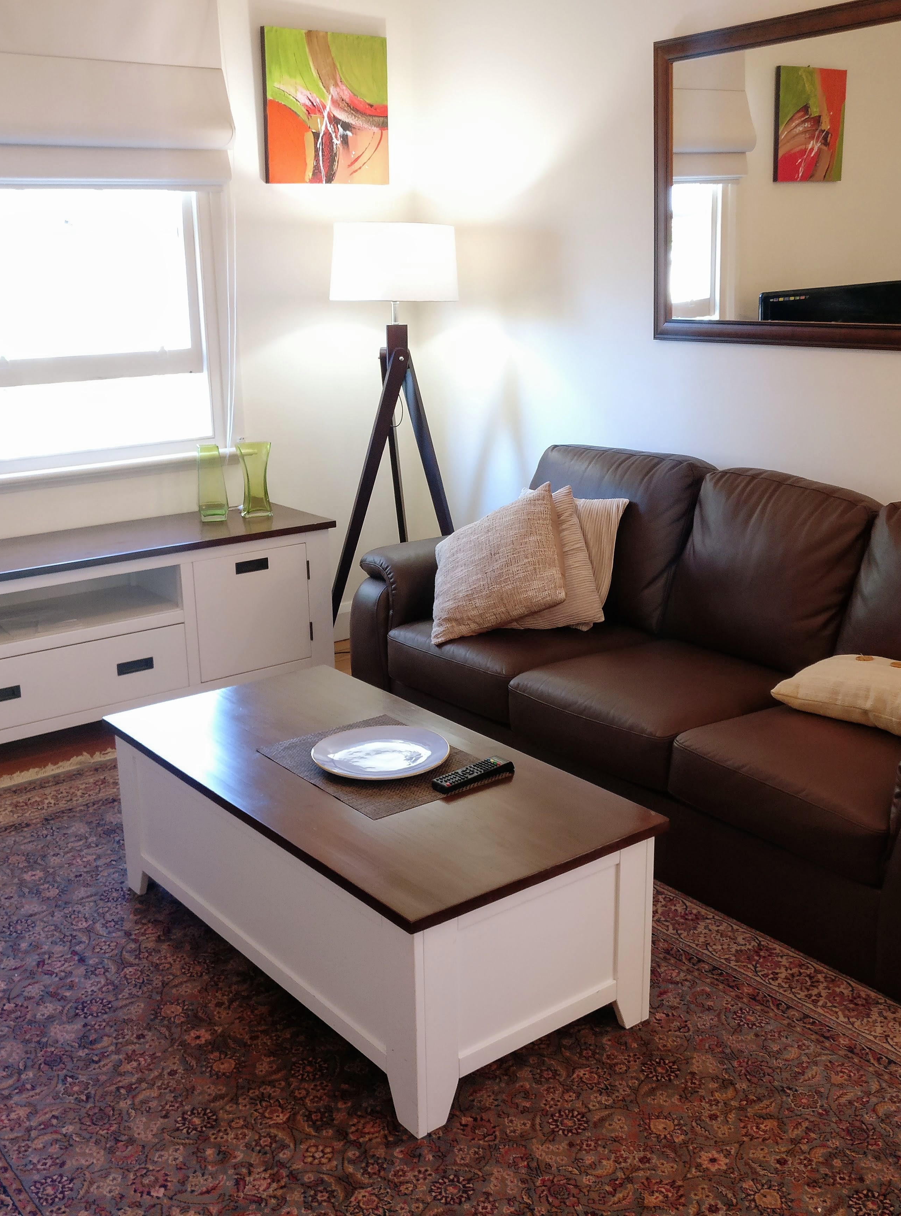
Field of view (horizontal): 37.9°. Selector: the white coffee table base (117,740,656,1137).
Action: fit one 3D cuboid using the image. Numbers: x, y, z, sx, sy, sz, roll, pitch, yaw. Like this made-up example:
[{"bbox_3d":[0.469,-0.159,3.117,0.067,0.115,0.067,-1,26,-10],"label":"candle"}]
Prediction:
[{"bbox_3d":[-0.193,0.558,2.863,0.577,0.411,1.179,-13,20,-36],"label":"white coffee table base"}]

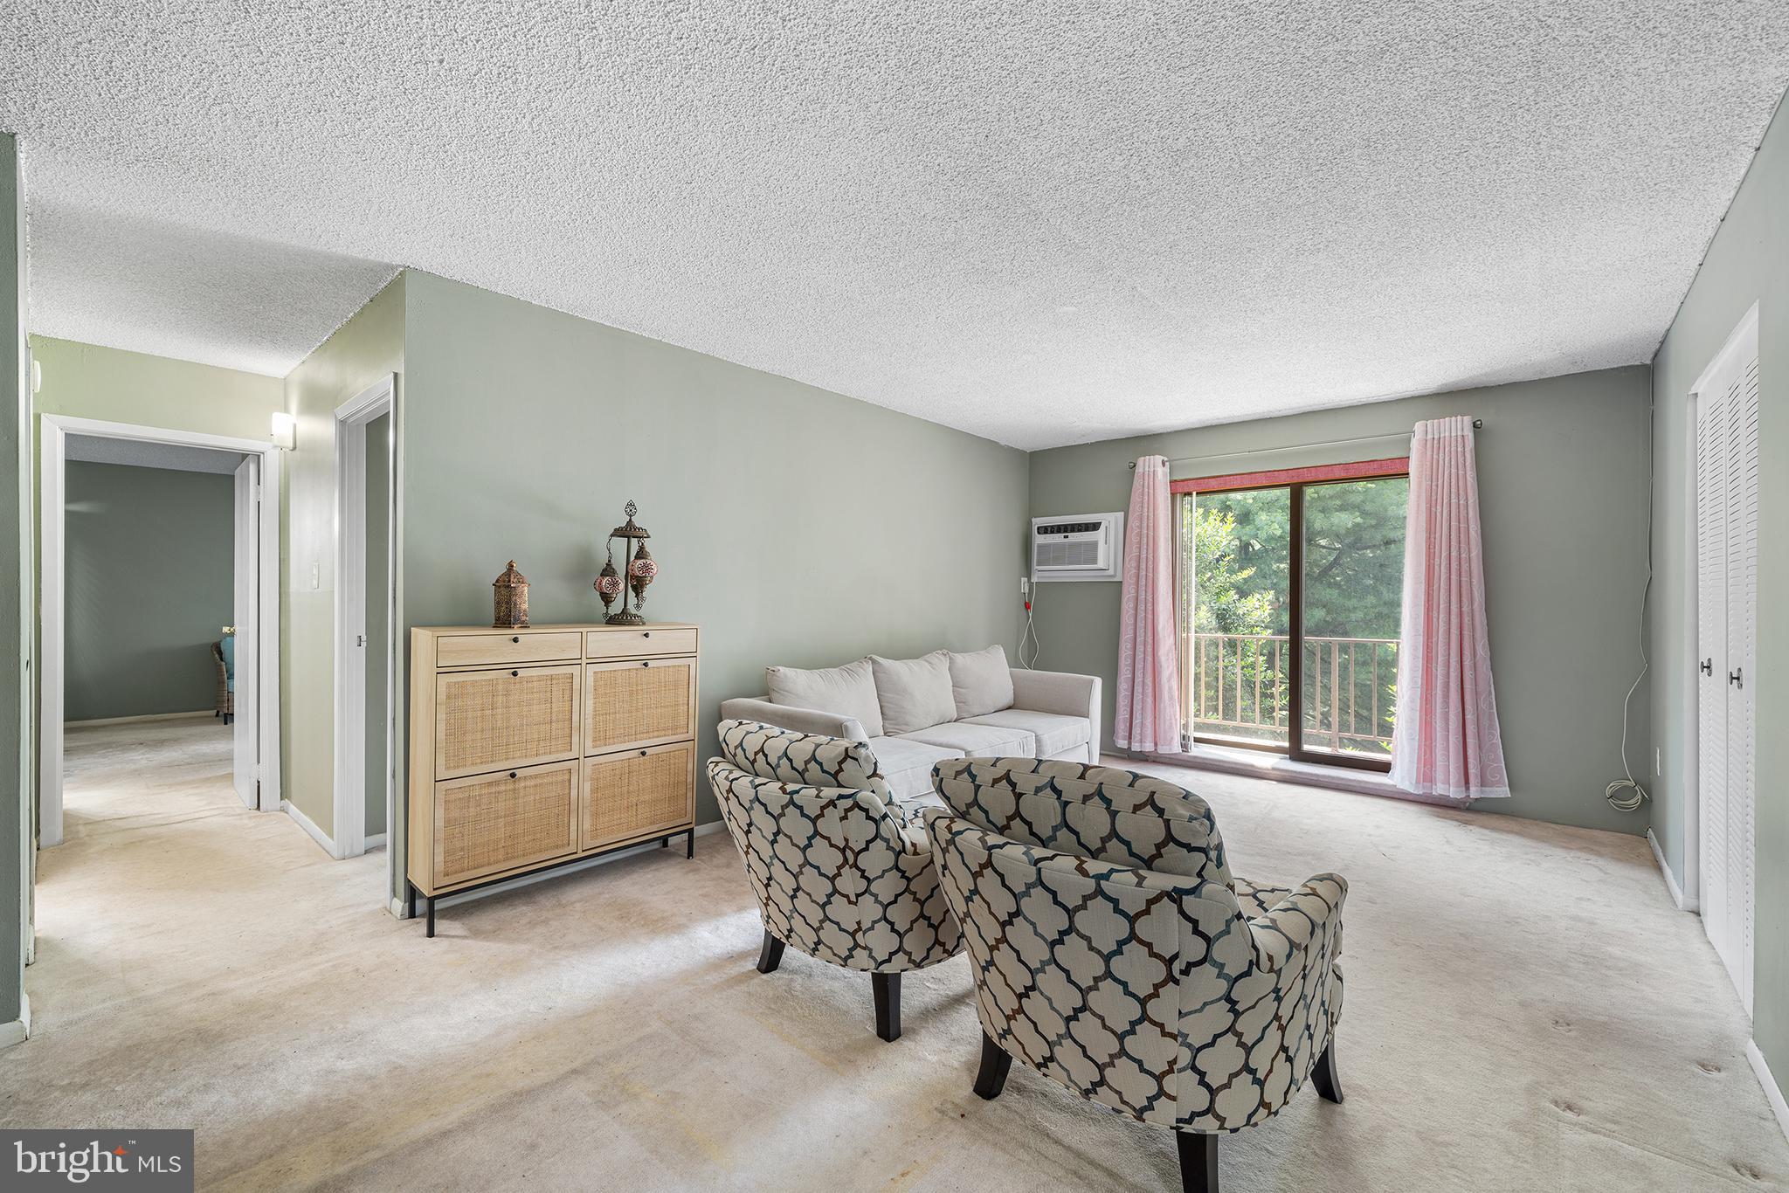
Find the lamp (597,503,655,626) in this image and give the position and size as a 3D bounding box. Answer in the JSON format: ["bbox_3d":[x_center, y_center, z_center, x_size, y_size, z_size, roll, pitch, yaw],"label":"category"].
[{"bbox_3d":[-1.196,-0.137,3.125,0.200,0.530,0.240,0,0,43],"label":"lamp"}]

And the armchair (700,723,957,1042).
[{"bbox_3d":[-0.052,0.809,2.279,0.760,0.810,0.770,0,0,39],"label":"armchair"}]

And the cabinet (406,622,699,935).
[{"bbox_3d":[-1.371,0.672,2.934,0.245,1.080,1.055,0,0,43],"label":"cabinet"}]

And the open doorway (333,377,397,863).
[{"bbox_3d":[-2.234,0.176,3.005,0.820,2.070,0.130,0,0,39],"label":"open doorway"}]

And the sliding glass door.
[{"bbox_3d":[2.673,0.155,4.648,1.650,1.920,0.100,0,0,39],"label":"sliding glass door"}]

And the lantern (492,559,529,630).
[{"bbox_3d":[-1.525,-0.008,2.770,0.135,0.270,0.135,0,0,43],"label":"lantern"}]

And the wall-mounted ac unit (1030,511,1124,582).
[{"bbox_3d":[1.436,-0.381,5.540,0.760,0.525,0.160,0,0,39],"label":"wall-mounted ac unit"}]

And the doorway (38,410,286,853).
[{"bbox_3d":[-3.788,0.169,3.636,0.130,2.080,0.860,0,0,43],"label":"doorway"}]

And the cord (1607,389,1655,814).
[{"bbox_3d":[3.810,0.035,3.607,0.180,2.200,0.060,0,0,39],"label":"cord"}]

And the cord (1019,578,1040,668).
[{"bbox_3d":[1.133,0.238,5.748,0.130,0.780,0.130,0,0,39],"label":"cord"}]

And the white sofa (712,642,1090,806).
[{"bbox_3d":[0.260,0.788,4.170,0.850,0.860,2.410,0,0,43],"label":"white sofa"}]

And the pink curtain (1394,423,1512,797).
[{"bbox_3d":[3.206,0.070,4.027,0.520,2.200,0.120,0,0,39],"label":"pink curtain"}]

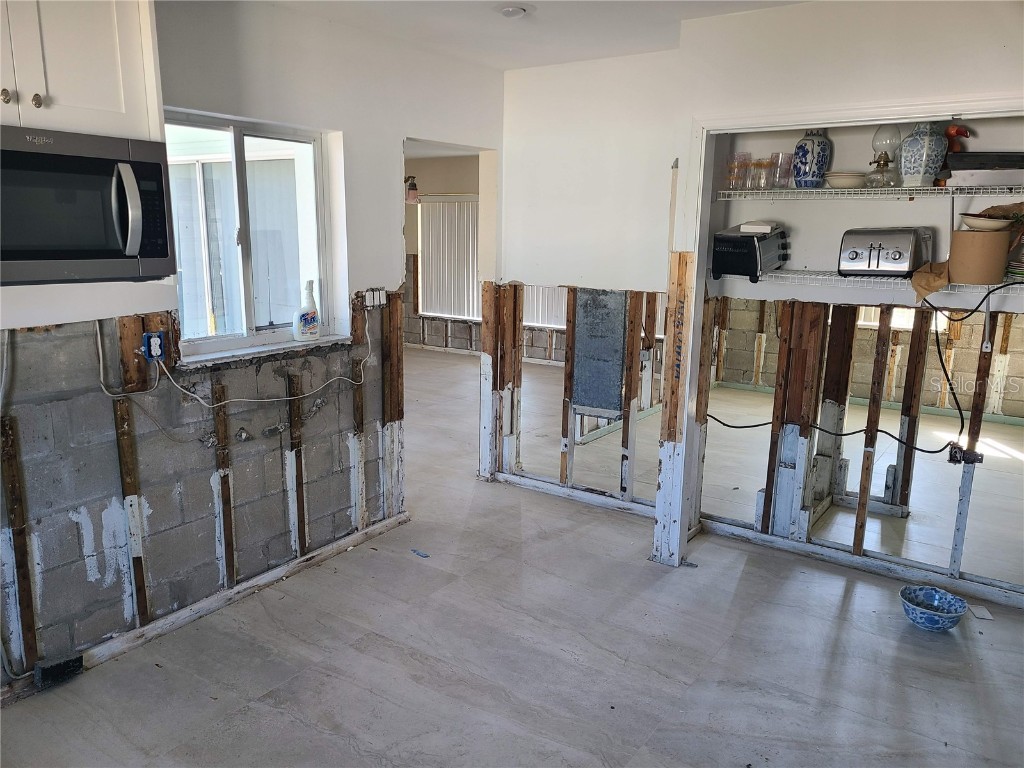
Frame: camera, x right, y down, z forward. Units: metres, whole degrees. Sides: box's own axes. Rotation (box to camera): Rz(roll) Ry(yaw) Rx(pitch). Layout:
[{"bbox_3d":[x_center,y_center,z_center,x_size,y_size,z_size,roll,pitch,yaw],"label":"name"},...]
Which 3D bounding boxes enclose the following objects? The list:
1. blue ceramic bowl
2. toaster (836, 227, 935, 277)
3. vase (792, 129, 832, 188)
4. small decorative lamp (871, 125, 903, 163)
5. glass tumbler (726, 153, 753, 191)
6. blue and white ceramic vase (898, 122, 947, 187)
[{"bbox_3d":[1.769,0.961,3.239,0.250,0.113,0.250,9,14,34],"label":"blue ceramic bowl"},{"bbox_3d":[1.593,-0.559,3.285,0.285,0.205,0.270,9,14,36],"label":"toaster"},{"bbox_3d":[1.321,-0.998,3.378,0.150,0.280,0.150,9,14,34],"label":"vase"},{"bbox_3d":[1.562,-0.964,3.221,0.120,0.285,0.120,9,14,34],"label":"small decorative lamp"},{"bbox_3d":[1.050,-0.978,3.555,0.095,0.162,0.095,1,12,0],"label":"glass tumbler"},{"bbox_3d":[1.690,-0.952,3.145,0.165,0.295,0.165,9,14,34],"label":"blue and white ceramic vase"}]

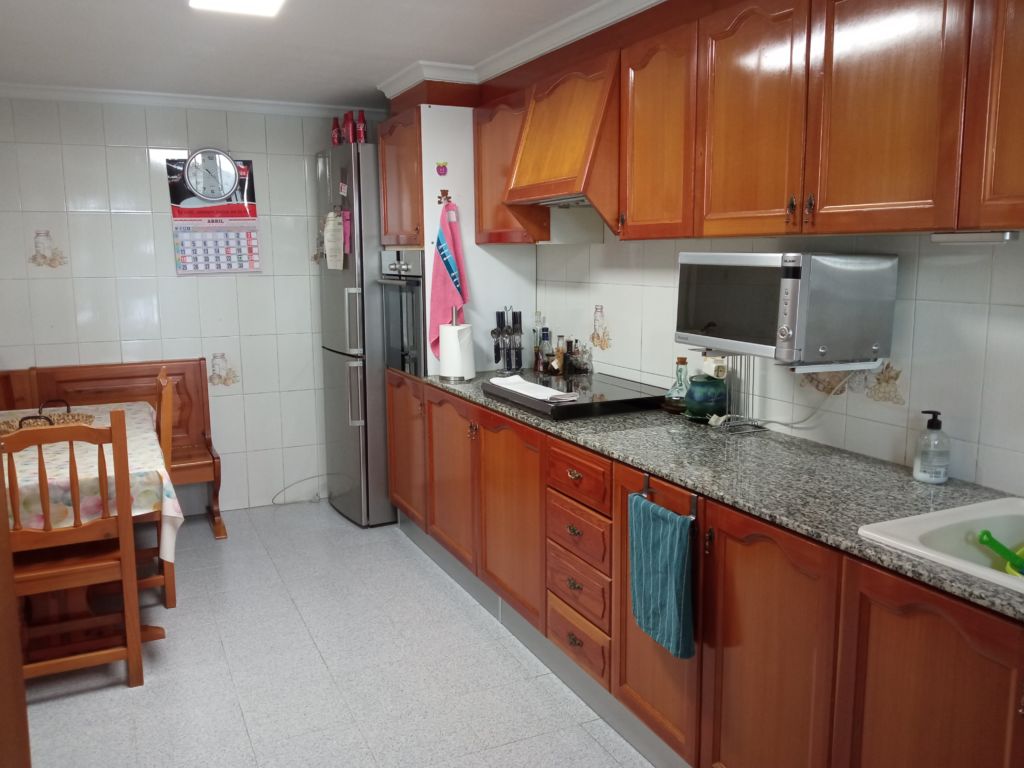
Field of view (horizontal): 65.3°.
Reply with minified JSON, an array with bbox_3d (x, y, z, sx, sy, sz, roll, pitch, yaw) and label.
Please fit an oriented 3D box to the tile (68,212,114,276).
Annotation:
[{"bbox_3d":[-2.159,-0.714,4.112,0.198,0.332,0.010,-5,10,-26],"label":"tile"}]

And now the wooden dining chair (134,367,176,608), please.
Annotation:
[{"bbox_3d":[-1.640,0.442,3.357,0.435,0.967,0.405,-5,10,-26],"label":"wooden dining chair"}]

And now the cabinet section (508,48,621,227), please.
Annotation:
[{"bbox_3d":[0.302,-0.834,2.926,0.454,0.603,0.591,-5,10,-26],"label":"cabinet section"}]

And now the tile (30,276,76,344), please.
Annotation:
[{"bbox_3d":[-2.358,-0.375,4.117,0.200,0.333,0.010,-4,10,-22],"label":"tile"}]

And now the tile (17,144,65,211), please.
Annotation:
[{"bbox_3d":[-2.339,-1.027,3.963,0.200,0.334,0.010,-5,10,-26],"label":"tile"}]

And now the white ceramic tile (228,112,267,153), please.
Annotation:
[{"bbox_3d":[-1.437,-1.362,4.342,0.200,0.204,0.010,-4,10,-22],"label":"white ceramic tile"}]

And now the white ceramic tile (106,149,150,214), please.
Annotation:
[{"bbox_3d":[-1.982,-1.057,4.145,0.200,0.334,0.010,-5,10,-26],"label":"white ceramic tile"}]

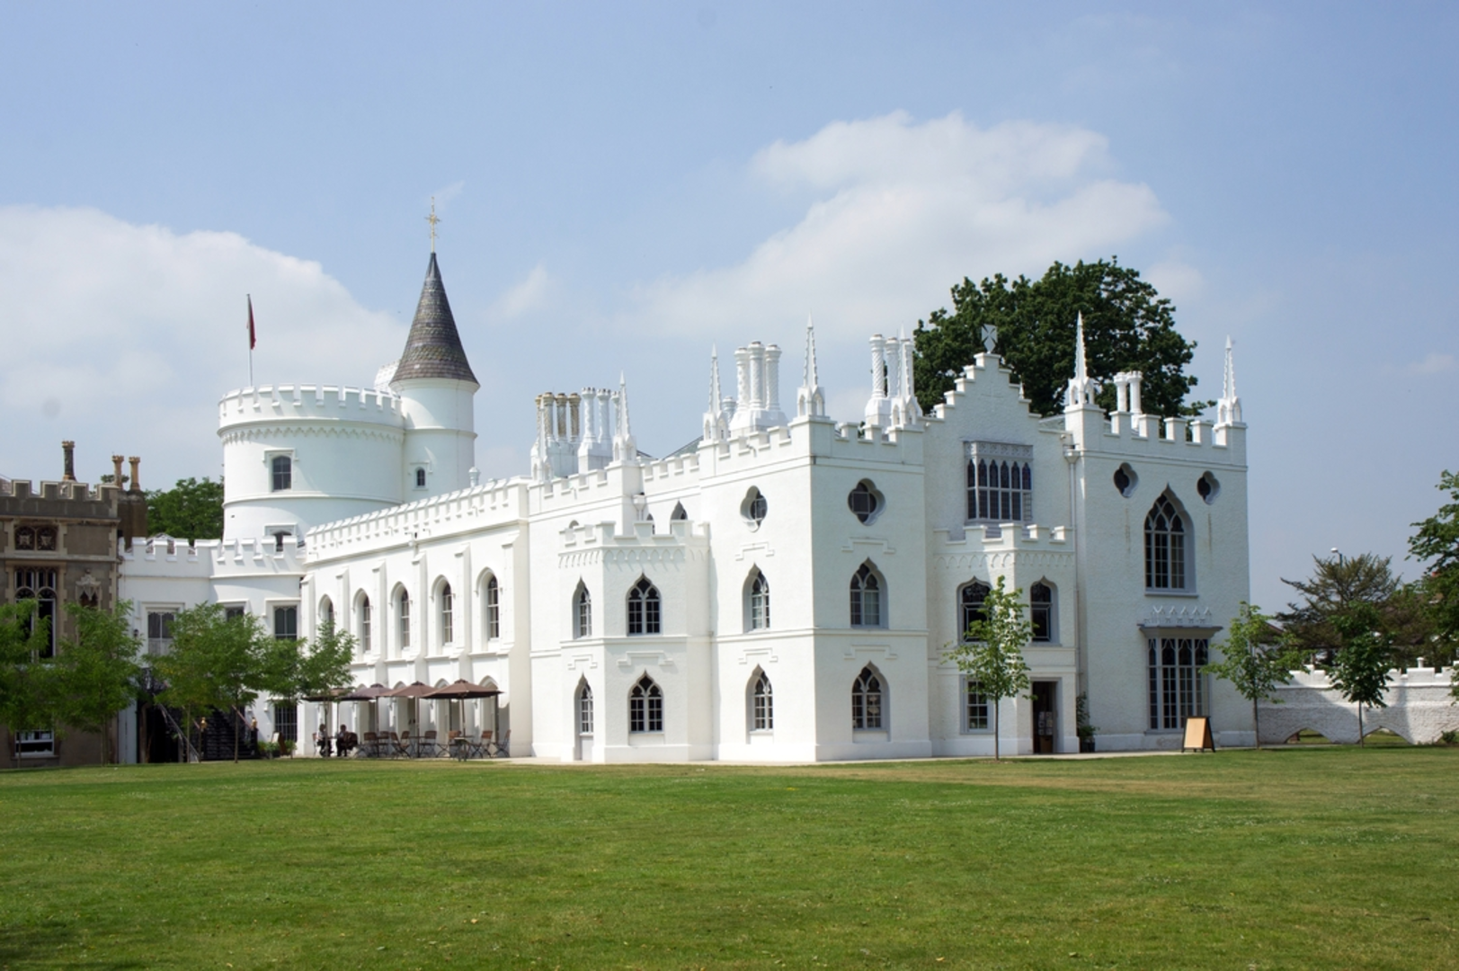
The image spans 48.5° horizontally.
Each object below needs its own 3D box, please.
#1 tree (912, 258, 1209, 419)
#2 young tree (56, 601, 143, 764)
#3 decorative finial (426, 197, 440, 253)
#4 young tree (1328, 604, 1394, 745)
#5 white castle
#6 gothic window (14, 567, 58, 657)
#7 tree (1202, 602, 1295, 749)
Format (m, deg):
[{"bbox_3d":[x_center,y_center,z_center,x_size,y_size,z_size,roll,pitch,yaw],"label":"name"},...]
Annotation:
[{"bbox_3d":[14.569,0.450,70.938,13.000,20.750,13.000,4,-9,-35],"label":"tree"},{"bbox_3d":[-23.891,7.512,61.904,3.165,6.268,3.165,4,-9,-35],"label":"young tree"},{"bbox_3d":[-13.715,-12.072,75.177,0.660,2.750,0.528,4,-9,-35],"label":"decorative finial"},{"bbox_3d":[18.420,5.567,47.571,1.859,4.205,1.859,4,-9,-35],"label":"young tree"},{"bbox_3d":[-5.962,-0.975,63.884,22.900,22.740,46.300,4,-9,-35],"label":"white castle"},{"bbox_3d":[-27.702,5.150,64.824,1.520,3.773,0.350,4,-9,-35],"label":"gothic window"},{"bbox_3d":[14.653,5.391,46.067,2.457,4.136,2.457,4,-9,-35],"label":"tree"}]

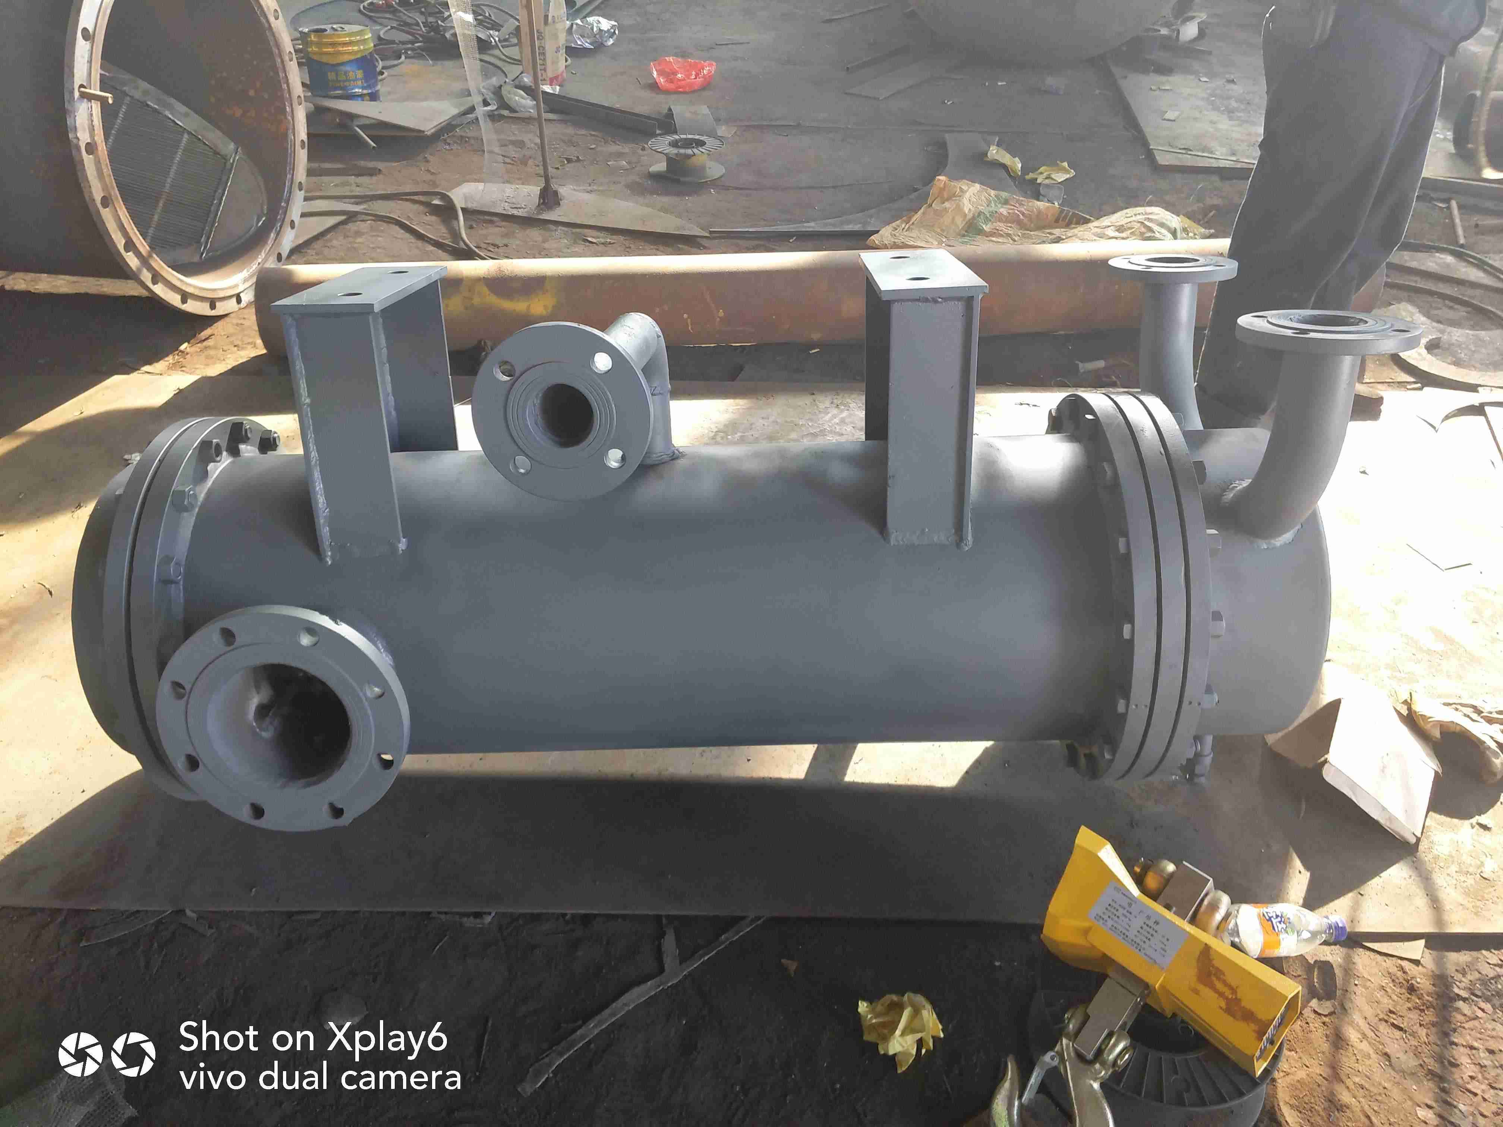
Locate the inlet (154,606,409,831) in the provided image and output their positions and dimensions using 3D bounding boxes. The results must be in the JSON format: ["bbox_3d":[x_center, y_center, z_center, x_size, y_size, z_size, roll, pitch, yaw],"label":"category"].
[{"bbox_3d":[-0.531,0.161,1.290,0.285,0.285,0.135,-1,22,0],"label":"inlet"}]

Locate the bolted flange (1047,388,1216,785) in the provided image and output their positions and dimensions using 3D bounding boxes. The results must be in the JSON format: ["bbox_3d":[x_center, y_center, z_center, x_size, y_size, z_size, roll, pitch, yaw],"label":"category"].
[{"bbox_3d":[0.489,0.032,1.532,0.120,0.533,0.533,-1,29,0],"label":"bolted flange"}]

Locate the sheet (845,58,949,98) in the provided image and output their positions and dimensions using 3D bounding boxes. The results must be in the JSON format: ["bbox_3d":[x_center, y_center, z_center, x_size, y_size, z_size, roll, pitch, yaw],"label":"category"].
[{"bbox_3d":[0.697,-2.191,4.907,0.190,0.010,0.700,23,43,28],"label":"sheet"}]

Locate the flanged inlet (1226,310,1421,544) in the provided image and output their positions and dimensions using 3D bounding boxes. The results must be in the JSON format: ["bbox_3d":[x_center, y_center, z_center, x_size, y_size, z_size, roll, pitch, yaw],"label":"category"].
[{"bbox_3d":[0.615,-0.131,1.217,0.178,0.278,0.205,-1,22,1],"label":"flanged inlet"}]

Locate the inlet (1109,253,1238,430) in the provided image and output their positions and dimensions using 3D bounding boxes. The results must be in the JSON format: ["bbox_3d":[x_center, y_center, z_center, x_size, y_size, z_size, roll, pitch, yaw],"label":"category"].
[{"bbox_3d":[0.617,-0.304,1.620,0.180,0.277,0.214,-1,23,1],"label":"inlet"}]

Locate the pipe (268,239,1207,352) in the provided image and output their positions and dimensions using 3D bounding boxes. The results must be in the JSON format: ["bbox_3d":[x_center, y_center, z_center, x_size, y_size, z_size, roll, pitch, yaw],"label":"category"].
[{"bbox_3d":[0.151,-0.665,2.708,2.710,0.219,0.219,-2,36,-3],"label":"pipe"}]

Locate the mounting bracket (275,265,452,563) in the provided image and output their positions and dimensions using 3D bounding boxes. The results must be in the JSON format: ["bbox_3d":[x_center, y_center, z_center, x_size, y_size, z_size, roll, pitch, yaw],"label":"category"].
[{"bbox_3d":[-0.467,-0.204,1.391,0.117,0.302,0.318,-1,22,1],"label":"mounting bracket"}]

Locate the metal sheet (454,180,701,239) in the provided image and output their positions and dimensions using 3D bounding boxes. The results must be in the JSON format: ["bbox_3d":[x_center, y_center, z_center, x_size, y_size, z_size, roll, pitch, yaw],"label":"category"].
[{"bbox_3d":[-0.559,-1.183,3.609,1.010,0.012,0.271,11,39,16],"label":"metal sheet"}]

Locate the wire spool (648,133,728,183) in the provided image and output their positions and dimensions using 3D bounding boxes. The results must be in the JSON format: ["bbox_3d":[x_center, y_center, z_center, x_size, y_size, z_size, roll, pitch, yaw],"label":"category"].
[{"bbox_3d":[-0.231,-1.450,3.890,0.270,0.102,0.270,-1,37,1],"label":"wire spool"}]

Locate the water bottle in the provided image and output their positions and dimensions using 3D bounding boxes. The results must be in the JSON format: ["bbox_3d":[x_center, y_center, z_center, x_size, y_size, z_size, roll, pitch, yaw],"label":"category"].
[{"bbox_3d":[0.640,0.445,1.315,0.168,0.065,0.065,-2,37,-1],"label":"water bottle"}]

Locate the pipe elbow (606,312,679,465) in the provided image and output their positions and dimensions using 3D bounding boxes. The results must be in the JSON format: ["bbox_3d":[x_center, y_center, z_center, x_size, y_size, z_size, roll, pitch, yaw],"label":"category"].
[{"bbox_3d":[-0.150,-0.163,1.229,0.063,0.195,0.390,1,22,5],"label":"pipe elbow"}]

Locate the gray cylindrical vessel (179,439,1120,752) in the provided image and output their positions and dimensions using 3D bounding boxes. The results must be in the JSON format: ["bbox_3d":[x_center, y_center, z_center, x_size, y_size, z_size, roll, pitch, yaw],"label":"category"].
[{"bbox_3d":[-0.127,0.047,1.537,1.147,0.426,0.426,-1,29,0],"label":"gray cylindrical vessel"}]

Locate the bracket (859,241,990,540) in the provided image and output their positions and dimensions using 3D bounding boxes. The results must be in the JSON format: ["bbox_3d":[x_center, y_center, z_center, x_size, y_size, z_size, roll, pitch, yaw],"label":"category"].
[{"bbox_3d":[0.206,-0.220,1.385,0.117,0.305,0.318,-1,22,1],"label":"bracket"}]

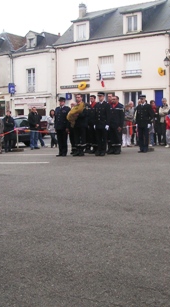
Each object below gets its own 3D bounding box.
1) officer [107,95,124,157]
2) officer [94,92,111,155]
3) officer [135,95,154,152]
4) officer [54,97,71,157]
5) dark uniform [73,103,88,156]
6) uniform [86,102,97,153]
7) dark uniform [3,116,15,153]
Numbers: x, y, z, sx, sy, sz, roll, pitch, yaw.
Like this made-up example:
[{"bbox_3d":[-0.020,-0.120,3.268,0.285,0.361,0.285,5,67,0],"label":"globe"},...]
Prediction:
[{"bbox_3d":[0.946,-0.832,13.443,0.540,1.760,0.360,3,5,32],"label":"officer"},{"bbox_3d":[0.498,-0.831,12.800,0.510,1.820,0.360,1,5,12],"label":"officer"},{"bbox_3d":[1.828,-0.898,13.756,0.560,1.770,0.340,1,5,18],"label":"officer"},{"bbox_3d":[-0.668,-0.778,13.287,0.530,1.740,0.340,1,5,18],"label":"officer"},{"bbox_3d":[-0.130,-0.691,12.946,0.520,1.540,0.380,2,5,25],"label":"dark uniform"},{"bbox_3d":[0.237,-0.780,13.650,0.510,1.540,0.340,1,5,16],"label":"uniform"},{"bbox_3d":[-2.983,-0.787,17.700,0.500,1.480,0.330,-1,5,-6],"label":"dark uniform"}]

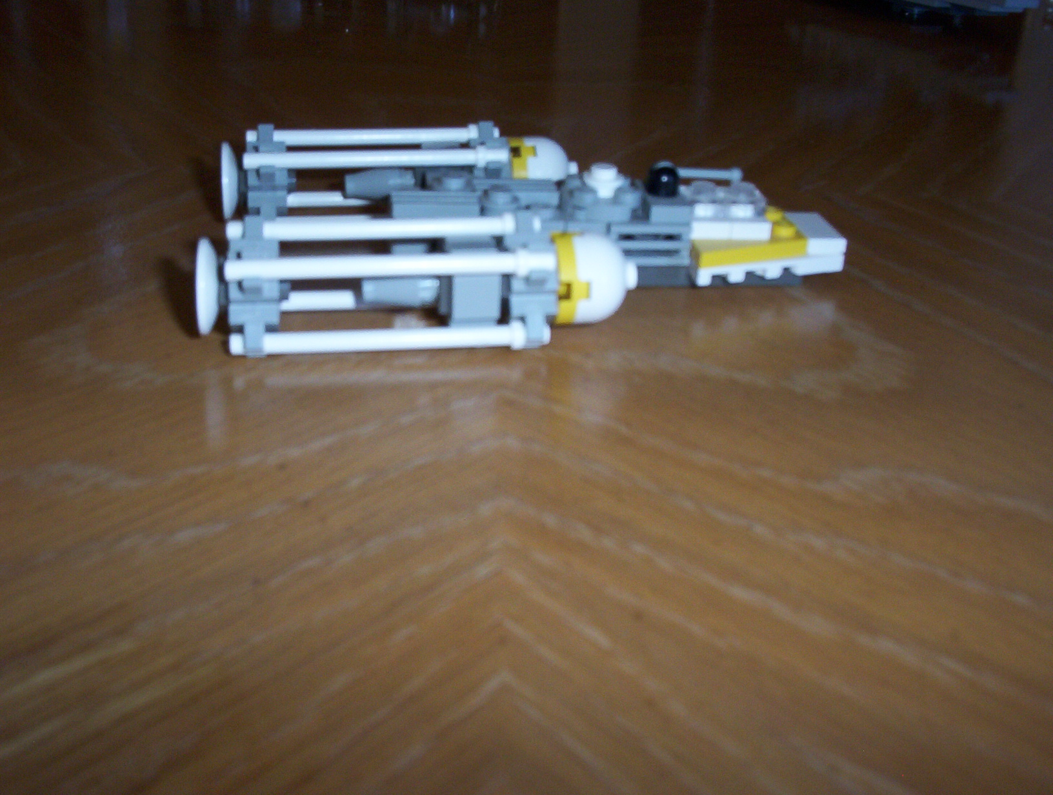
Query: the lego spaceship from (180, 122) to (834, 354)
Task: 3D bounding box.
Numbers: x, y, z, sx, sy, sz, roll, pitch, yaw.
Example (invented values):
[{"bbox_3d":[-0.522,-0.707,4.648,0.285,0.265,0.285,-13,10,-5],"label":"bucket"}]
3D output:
[{"bbox_3d":[0.001,-0.034,0.228,0.121,0.021,0.075,-3,29,-8],"label":"lego spaceship"}]

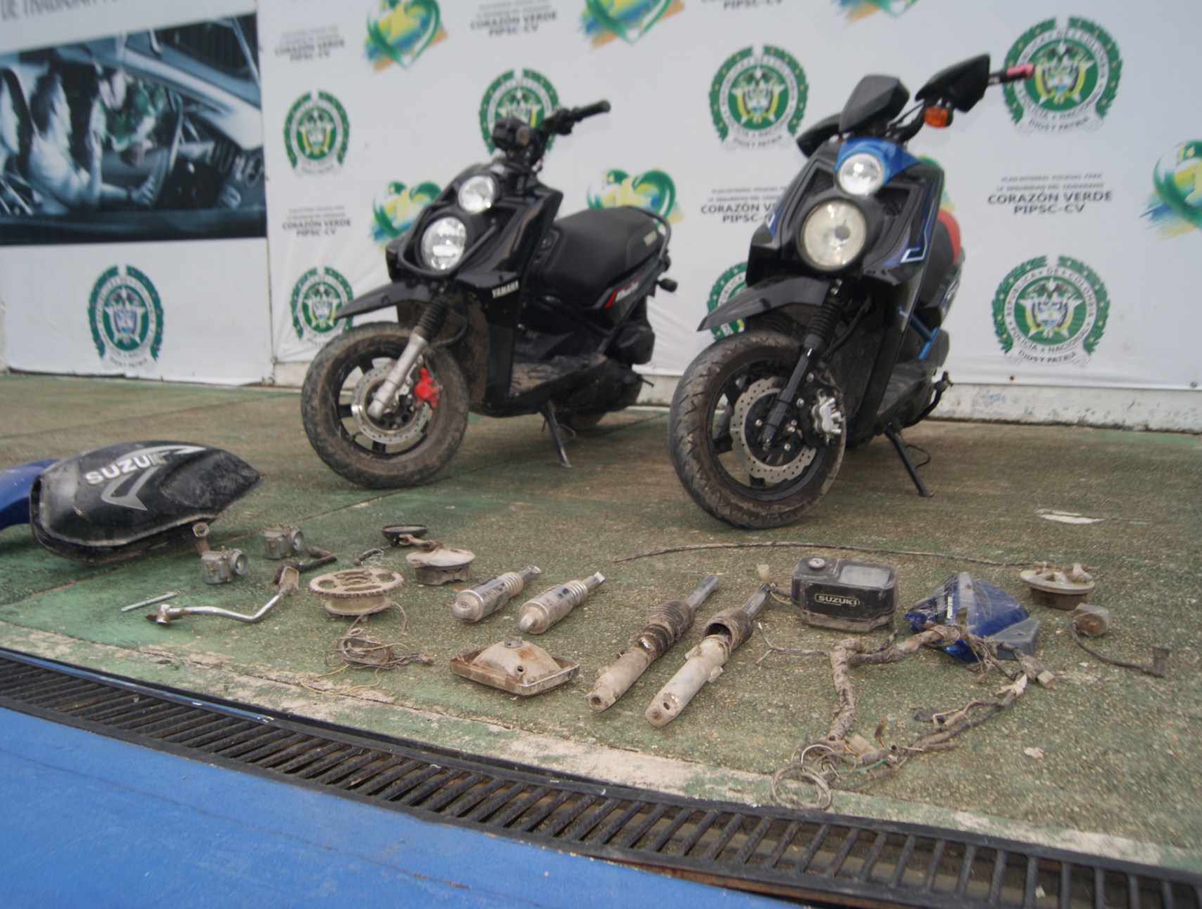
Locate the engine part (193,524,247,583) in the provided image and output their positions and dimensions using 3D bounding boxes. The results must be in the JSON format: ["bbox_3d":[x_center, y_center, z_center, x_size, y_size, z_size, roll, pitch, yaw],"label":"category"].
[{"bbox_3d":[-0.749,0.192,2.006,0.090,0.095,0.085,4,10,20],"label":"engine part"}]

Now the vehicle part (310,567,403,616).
[{"bbox_3d":[-0.425,0.243,1.780,0.164,0.062,0.164,0,9,0],"label":"vehicle part"}]

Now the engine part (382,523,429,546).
[{"bbox_3d":[-0.434,0.177,2.268,0.107,0.045,0.105,0,9,0],"label":"engine part"}]

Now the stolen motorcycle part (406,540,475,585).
[{"bbox_3d":[-0.319,0.208,2.024,0.136,0.063,0.136,0,9,0],"label":"stolen motorcycle part"}]

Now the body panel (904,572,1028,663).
[{"bbox_3d":[0.567,0.256,1.594,0.190,0.110,0.190,0,9,0],"label":"body panel"}]

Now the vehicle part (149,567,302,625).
[{"bbox_3d":[-0.649,0.252,1.798,0.272,0.045,0.160,-6,11,-33],"label":"vehicle part"}]

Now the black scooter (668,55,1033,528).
[{"bbox_3d":[0.730,-0.469,2.913,0.780,1.130,1.860,12,13,25],"label":"black scooter"}]

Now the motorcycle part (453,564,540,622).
[{"bbox_3d":[-0.178,0.239,1.829,0.055,0.055,0.300,4,10,25],"label":"motorcycle part"}]

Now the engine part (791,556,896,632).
[{"bbox_3d":[0.422,0.242,1.766,0.158,0.090,0.105,4,10,22],"label":"engine part"}]

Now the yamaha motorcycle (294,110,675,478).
[{"bbox_3d":[-0.213,-0.529,3.455,0.720,1.080,1.830,4,10,24],"label":"yamaha motorcycle"}]

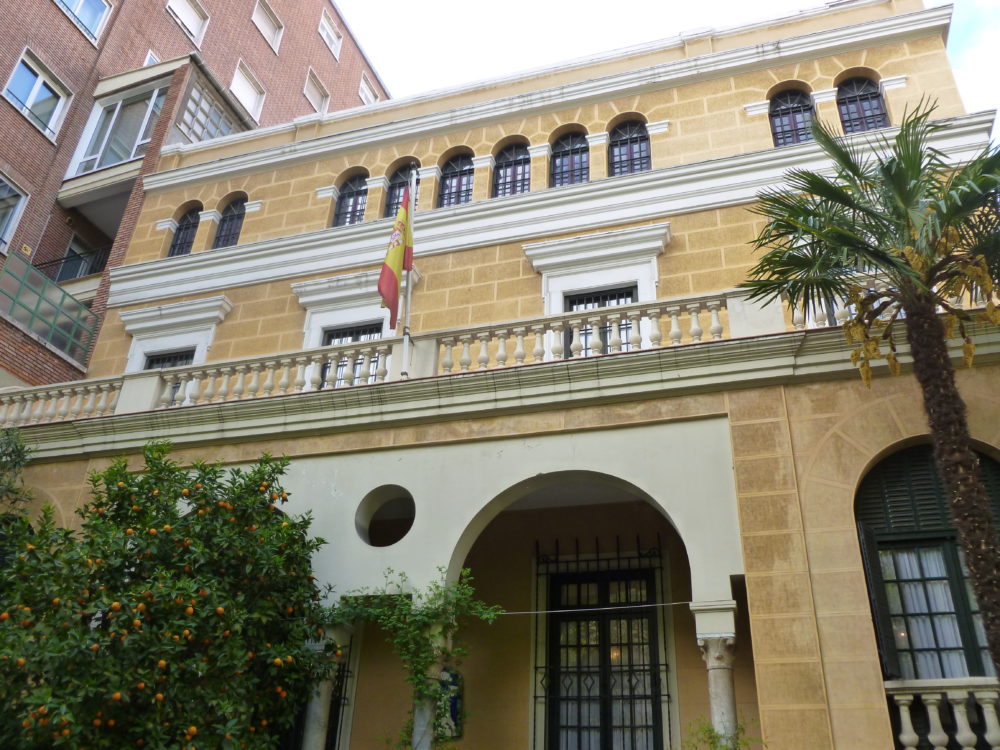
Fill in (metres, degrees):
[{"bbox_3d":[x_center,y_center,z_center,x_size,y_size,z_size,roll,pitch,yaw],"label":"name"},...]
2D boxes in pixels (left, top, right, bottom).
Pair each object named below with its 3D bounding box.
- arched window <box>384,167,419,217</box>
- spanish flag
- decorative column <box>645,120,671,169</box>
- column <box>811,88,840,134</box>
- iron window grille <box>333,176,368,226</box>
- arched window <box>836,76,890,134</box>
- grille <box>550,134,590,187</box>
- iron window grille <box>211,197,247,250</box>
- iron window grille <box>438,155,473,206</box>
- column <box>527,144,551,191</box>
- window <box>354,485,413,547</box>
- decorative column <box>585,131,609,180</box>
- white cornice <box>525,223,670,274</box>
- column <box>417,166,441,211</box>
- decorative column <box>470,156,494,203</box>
[{"bbox_3d":[-1.832,-3.545,15.800,0.768,1.611,0.080,-7,-31,16],"label":"arched window"},{"bbox_3d":[-1.444,-1.679,11.413,0.460,2.480,0.280,-7,-31,16],"label":"spanish flag"},{"bbox_3d":[2.832,-3.930,14.266,0.411,1.187,0.250,-7,-31,16],"label":"decorative column"},{"bbox_3d":[5.148,-3.962,12.616,0.390,1.100,0.260,-7,-30,16],"label":"column"},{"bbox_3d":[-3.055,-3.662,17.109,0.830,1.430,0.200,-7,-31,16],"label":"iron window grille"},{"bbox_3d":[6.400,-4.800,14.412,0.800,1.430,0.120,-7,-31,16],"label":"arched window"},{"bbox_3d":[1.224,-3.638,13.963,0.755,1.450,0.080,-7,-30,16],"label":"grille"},{"bbox_3d":[-5.594,-3.100,16.894,0.763,1.611,0.080,-7,-31,16],"label":"iron window grille"},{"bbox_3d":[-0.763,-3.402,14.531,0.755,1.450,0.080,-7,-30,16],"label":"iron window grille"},{"bbox_3d":[0.775,-3.941,15.711,0.430,1.170,0.310,-7,-31,16],"label":"column"},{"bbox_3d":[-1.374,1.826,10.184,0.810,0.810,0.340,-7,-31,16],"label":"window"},{"bbox_3d":[1.690,-3.551,13.604,0.380,1.100,0.260,-7,-30,16],"label":"decorative column"},{"bbox_3d":[1.482,-1.912,12.470,2.300,0.400,0.263,-7,-30,16],"label":"white cornice"},{"bbox_3d":[-1.456,-3.675,16.344,0.430,1.170,0.310,-7,-31,16],"label":"column"},{"bbox_3d":[-0.297,-3.315,14.171,0.380,1.100,0.260,-7,-30,16],"label":"decorative column"}]

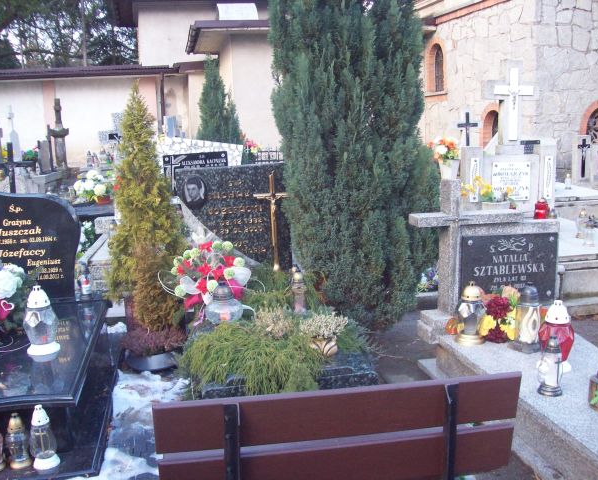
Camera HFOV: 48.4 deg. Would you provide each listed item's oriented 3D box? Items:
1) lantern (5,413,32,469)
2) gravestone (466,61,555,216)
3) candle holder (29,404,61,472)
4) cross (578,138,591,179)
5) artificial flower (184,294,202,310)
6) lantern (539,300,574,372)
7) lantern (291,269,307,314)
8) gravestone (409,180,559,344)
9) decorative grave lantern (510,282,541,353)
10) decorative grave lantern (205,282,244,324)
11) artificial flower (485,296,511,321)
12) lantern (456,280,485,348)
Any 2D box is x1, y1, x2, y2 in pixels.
[{"bbox_3d":[-1.209,0.857,2.869,0.100,0.237,0.100,-3,10,-11],"label":"lantern"},{"bbox_3d":[2.208,-1.039,6.950,0.960,1.560,0.300,-3,10,-13],"label":"gravestone"},{"bbox_3d":[-1.093,0.838,2.852,0.118,0.276,0.118,-3,10,-11],"label":"candle holder"},{"bbox_3d":[4.289,-1.232,10.000,0.210,0.600,0.070,-3,10,-12],"label":"cross"},{"bbox_3d":[-0.648,0.380,4.050,0.105,0.095,0.060,-2,9,-9],"label":"artificial flower"},{"bbox_3d":[1.211,0.451,3.137,0.165,0.333,0.165,-3,10,-12],"label":"lantern"},{"bbox_3d":[0.003,0.332,4.250,0.095,0.300,0.095,-3,9,-12],"label":"lantern"},{"bbox_3d":[1.200,0.105,4.295,0.990,1.030,0.280,-3,10,-12],"label":"gravestone"},{"bbox_3d":[1.151,0.389,3.350,0.160,0.349,0.155,-3,10,-12],"label":"decorative grave lantern"},{"bbox_3d":[-0.442,0.383,3.950,0.215,0.265,0.215,-3,9,-12],"label":"decorative grave lantern"},{"bbox_3d":[1.079,0.370,3.600,0.135,0.125,0.110,2,9,17],"label":"artificial flower"},{"bbox_3d":[0.920,0.392,3.570,0.155,0.320,0.155,-3,9,-12],"label":"lantern"}]

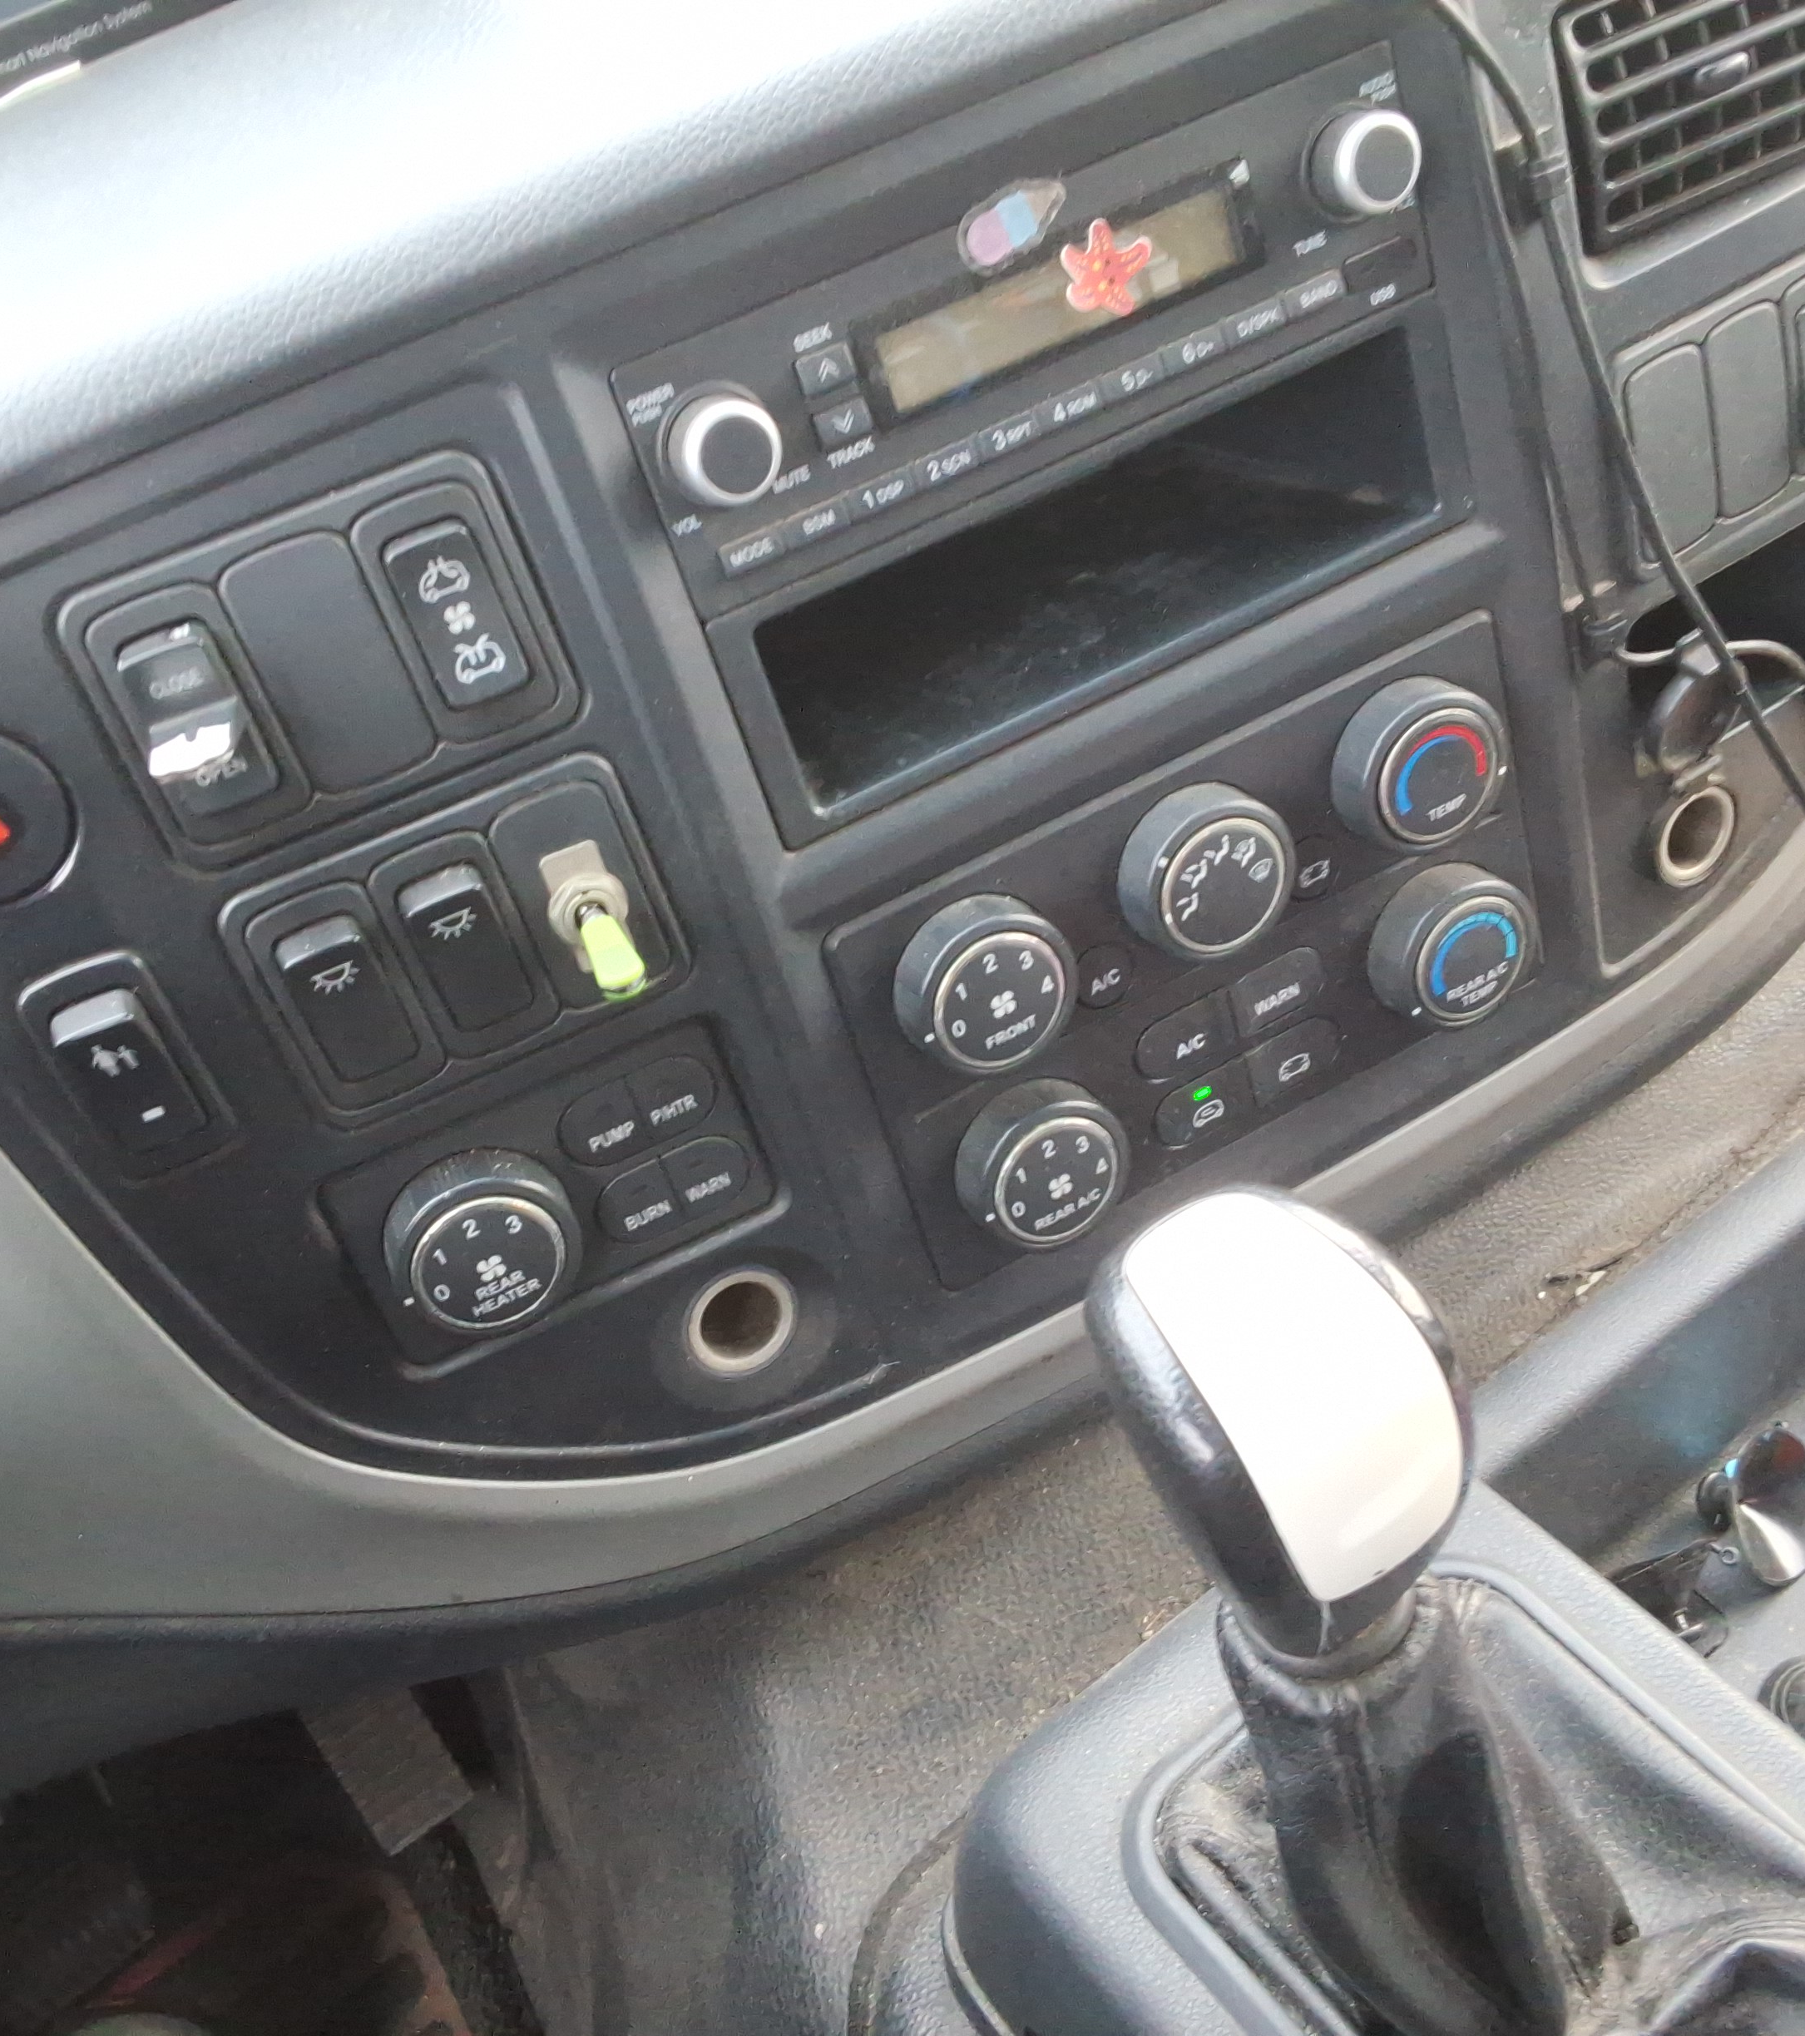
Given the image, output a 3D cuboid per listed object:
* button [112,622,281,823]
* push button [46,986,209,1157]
[{"bbox_3d":[-0.135,-0.056,0.419,0.018,0.036,0.013,-24,30,-7],"label":"button"},{"bbox_3d":[-0.156,0.011,0.443,0.018,0.035,0.009,-23,32,-6],"label":"push button"}]

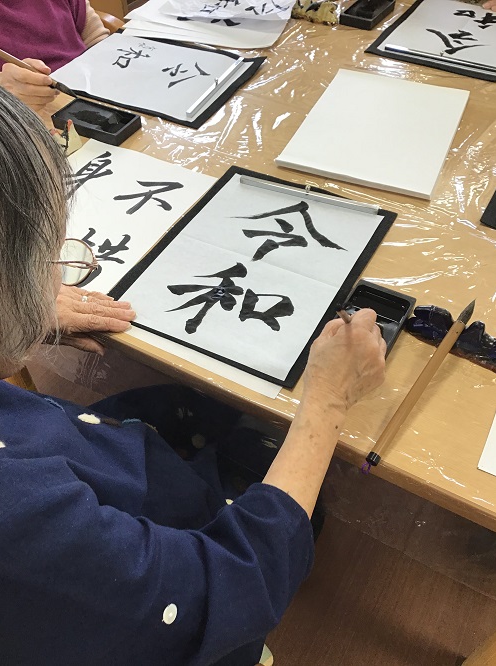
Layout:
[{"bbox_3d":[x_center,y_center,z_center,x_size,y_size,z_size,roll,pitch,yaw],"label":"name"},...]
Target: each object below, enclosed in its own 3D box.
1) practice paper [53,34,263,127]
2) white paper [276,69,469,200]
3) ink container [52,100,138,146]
[{"bbox_3d":[-0.185,-0.517,1.170,0.362,0.014,0.275,24,53,21],"label":"practice paper"},{"bbox_3d":[0.222,-0.350,1.014,0.243,0.012,0.334,17,51,16],"label":"white paper"},{"bbox_3d":[-0.261,-0.367,1.037,0.138,0.019,0.073,21,52,19],"label":"ink container"}]

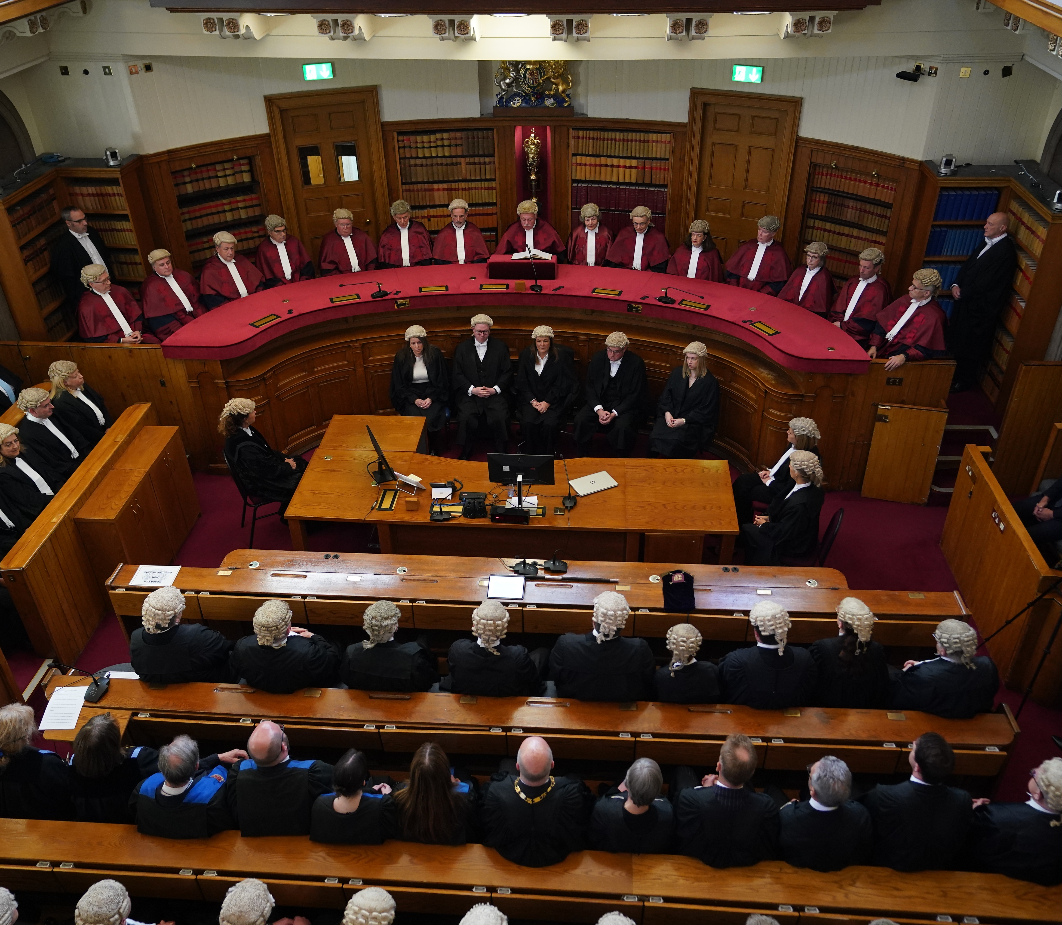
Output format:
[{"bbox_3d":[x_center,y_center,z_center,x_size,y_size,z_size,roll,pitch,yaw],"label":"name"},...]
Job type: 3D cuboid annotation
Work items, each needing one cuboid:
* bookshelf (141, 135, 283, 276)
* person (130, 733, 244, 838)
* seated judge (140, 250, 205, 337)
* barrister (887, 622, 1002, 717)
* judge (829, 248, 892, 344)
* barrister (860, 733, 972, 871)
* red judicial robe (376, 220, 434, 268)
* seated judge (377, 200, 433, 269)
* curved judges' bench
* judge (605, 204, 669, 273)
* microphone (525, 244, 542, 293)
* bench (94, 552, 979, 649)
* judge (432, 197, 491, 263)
[{"bbox_3d":[-3.530,-2.700,10.566,1.389,1.860,0.300,-21,38,-27],"label":"bookshelf"},{"bbox_3d":[-1.789,1.784,5.126,0.586,1.273,0.788,-2,34,-2],"label":"person"},{"bbox_3d":[-3.334,-1.356,8.958,0.750,1.390,0.620,26,42,35],"label":"seated judge"},{"bbox_3d":[2.292,1.313,5.585,0.620,1.320,0.800,-7,33,-8],"label":"barrister"},{"bbox_3d":[2.974,-1.313,8.727,0.750,1.390,0.620,-23,40,-30],"label":"judge"},{"bbox_3d":[2.019,1.816,5.160,0.560,1.380,0.800,0,34,2],"label":"barrister"},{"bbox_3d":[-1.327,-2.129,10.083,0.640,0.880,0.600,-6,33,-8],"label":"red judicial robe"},{"bbox_3d":[-1.314,-2.090,10.014,0.640,1.370,0.800,-6,33,-8],"label":"seated judge"},{"bbox_3d":[-0.146,-0.881,8.901,7.171,1.394,2.020,1,34,3],"label":"curved judges' bench"},{"bbox_3d":[1.077,-1.973,9.773,0.650,1.390,0.750,11,35,17],"label":"judge"},{"bbox_3d":[0.017,-1.887,9.020,0.160,0.430,0.270,2,34,4],"label":"microphone"},{"bbox_3d":[-0.020,1.125,6.486,5.737,0.788,0.525,1,34,3],"label":"bench"},{"bbox_3d":[-0.736,-2.097,10.004,0.640,1.370,0.800,-3,33,-3],"label":"judge"}]

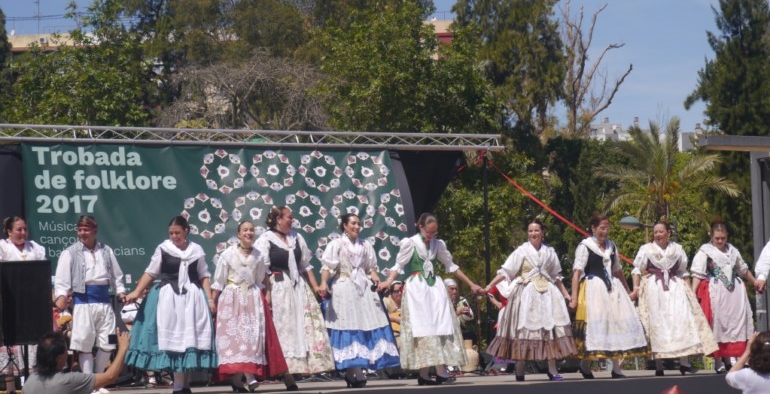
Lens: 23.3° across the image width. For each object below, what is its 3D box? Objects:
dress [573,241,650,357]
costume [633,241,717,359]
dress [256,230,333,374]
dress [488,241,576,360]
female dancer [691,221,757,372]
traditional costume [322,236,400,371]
[{"bbox_3d":[2.327,1.048,19.202,0.777,1.231,0.660,0,-2,-16],"label":"dress"},{"bbox_3d":[3.035,1.076,19.530,0.872,1.231,0.680,-1,-2,-6],"label":"costume"},{"bbox_3d":[-0.862,1.005,17.805,0.702,1.358,0.660,0,-2,-18],"label":"dress"},{"bbox_3d":[1.477,1.048,18.838,0.836,1.220,0.662,0,-4,-15],"label":"dress"},{"bbox_3d":[3.556,1.058,19.782,0.729,1.603,0.620,0,-2,-18],"label":"female dancer"},{"bbox_3d":[-0.236,1.025,17.982,0.741,1.289,0.607,0,-4,-21],"label":"traditional costume"}]

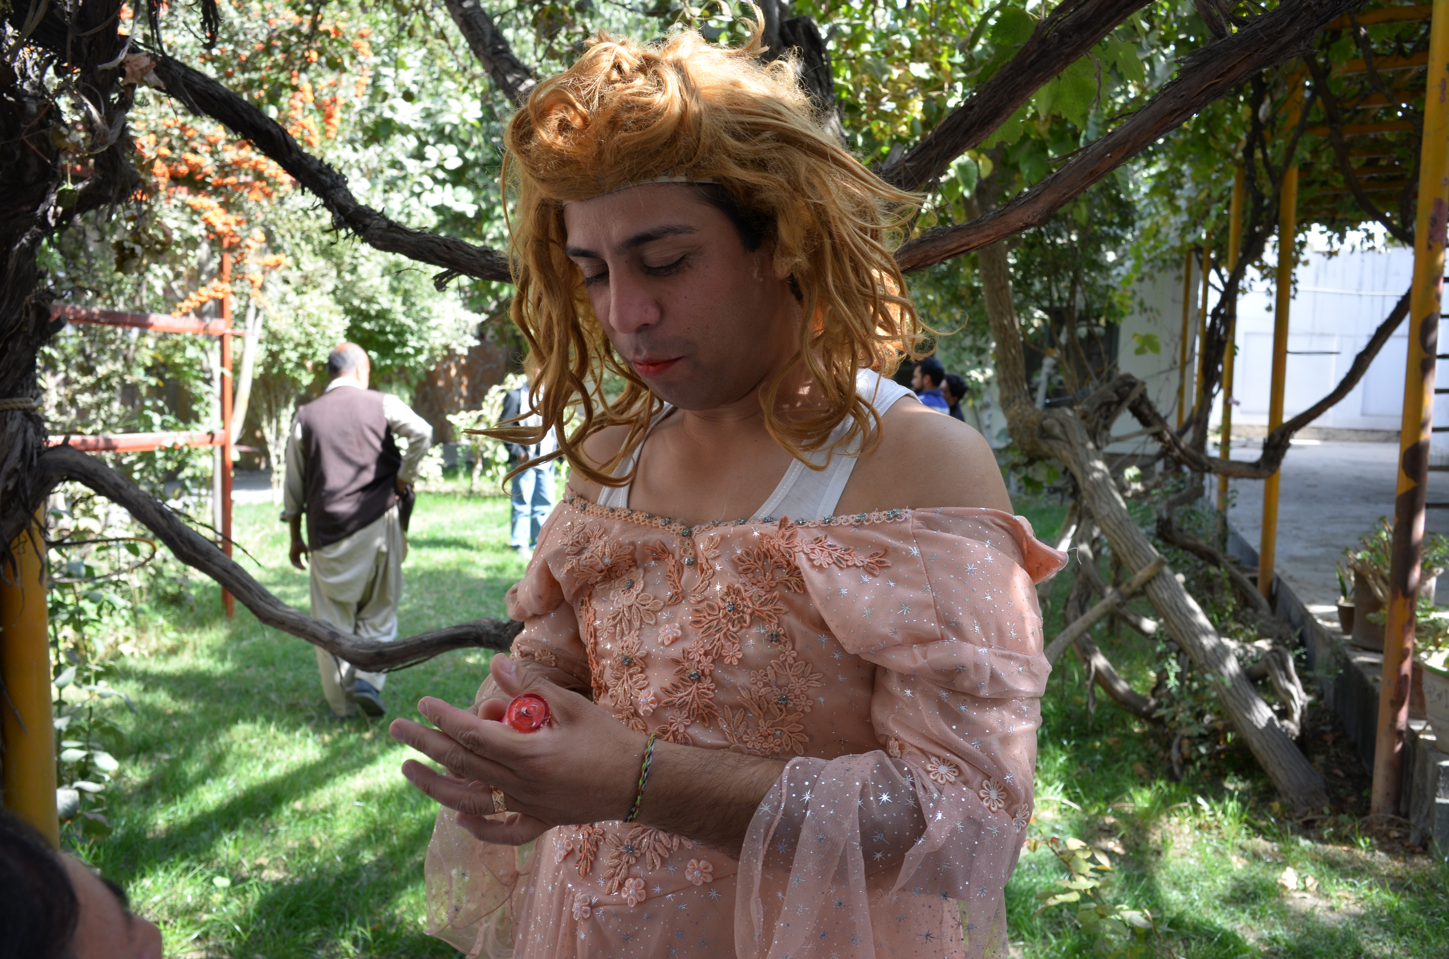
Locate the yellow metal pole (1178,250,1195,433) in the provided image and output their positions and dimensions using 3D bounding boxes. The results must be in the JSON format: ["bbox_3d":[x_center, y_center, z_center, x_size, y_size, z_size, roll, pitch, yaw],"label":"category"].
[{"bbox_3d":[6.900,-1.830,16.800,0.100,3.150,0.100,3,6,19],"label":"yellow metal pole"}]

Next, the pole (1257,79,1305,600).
[{"bbox_3d":[3.562,-0.828,7.200,0.100,3.420,0.100,3,6,19],"label":"pole"}]

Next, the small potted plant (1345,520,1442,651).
[{"bbox_3d":[3.156,0.487,5.300,0.460,0.590,0.460,3,6,19],"label":"small potted plant"}]

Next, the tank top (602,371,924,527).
[{"bbox_3d":[0.050,0.150,1.050,0.380,0.550,0.240,4,6,28],"label":"tank top"}]

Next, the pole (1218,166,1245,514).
[{"bbox_3d":[4.697,-1.157,10.450,0.100,3.350,0.100,3,6,19],"label":"pole"}]

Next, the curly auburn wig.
[{"bbox_3d":[-0.012,-0.185,0.960,0.320,0.380,0.300,4,6,32],"label":"curly auburn wig"}]

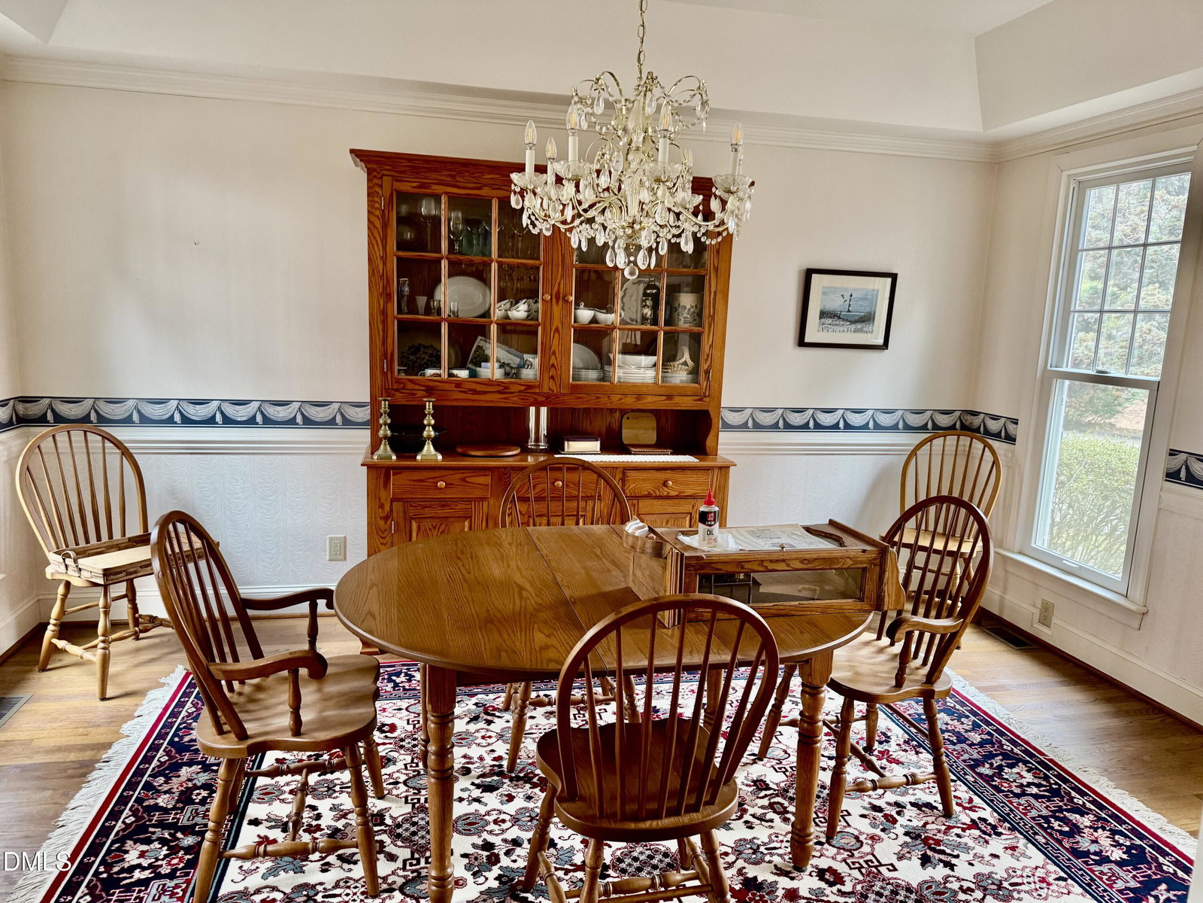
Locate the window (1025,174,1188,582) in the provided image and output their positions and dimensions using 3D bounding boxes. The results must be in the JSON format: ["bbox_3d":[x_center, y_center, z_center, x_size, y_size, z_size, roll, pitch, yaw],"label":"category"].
[{"bbox_3d":[2.312,-0.338,3.856,0.100,1.840,0.680,0,10,-12],"label":"window"}]

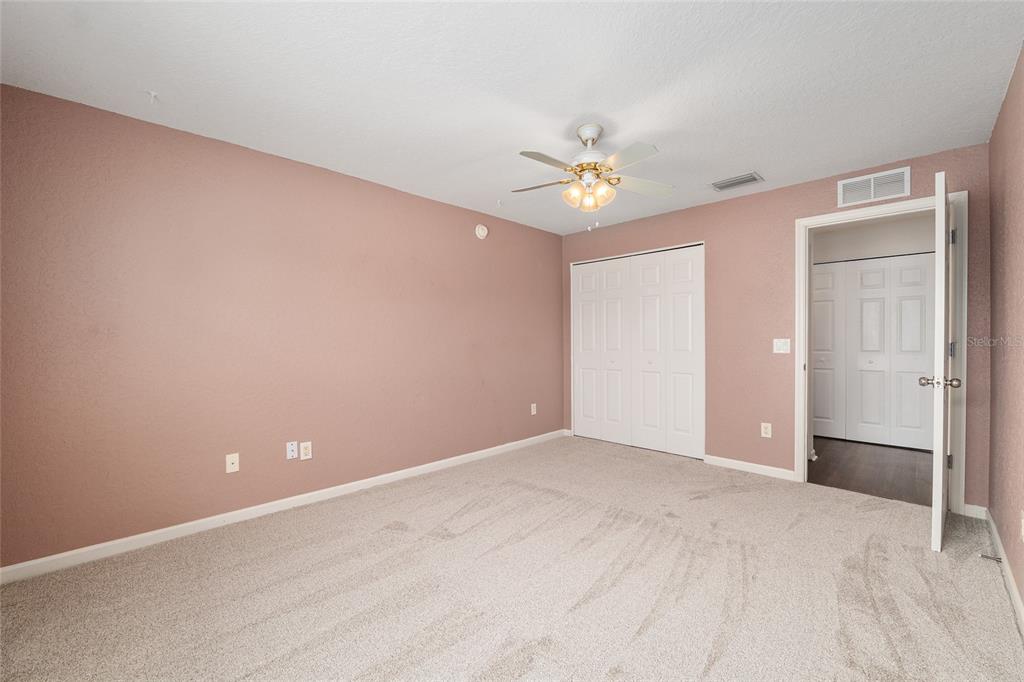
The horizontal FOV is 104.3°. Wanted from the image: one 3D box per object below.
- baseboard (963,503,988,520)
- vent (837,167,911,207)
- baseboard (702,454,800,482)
[{"bbox_3d":[2.991,1.103,2.564,0.015,0.079,0.101,0,0,-44],"label":"baseboard"},{"bbox_3d":[2.637,-1.118,2.911,0.023,0.201,0.393,0,0,-44],"label":"vent"},{"bbox_3d":[2.069,1.112,3.514,0.015,0.082,0.704,0,0,-44],"label":"baseboard"}]

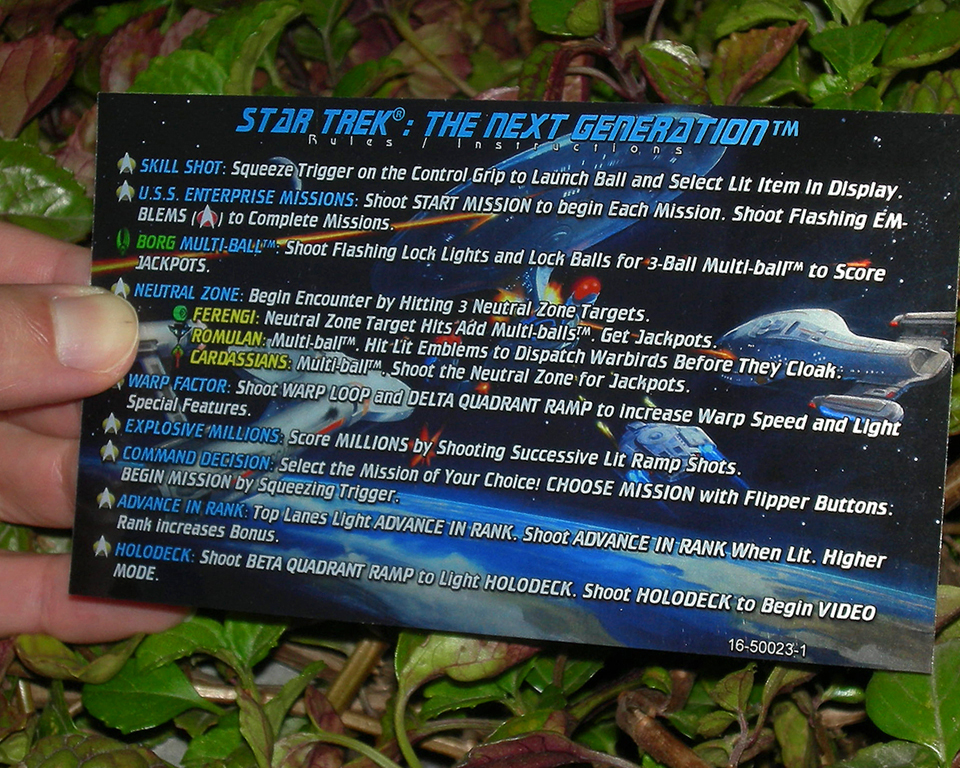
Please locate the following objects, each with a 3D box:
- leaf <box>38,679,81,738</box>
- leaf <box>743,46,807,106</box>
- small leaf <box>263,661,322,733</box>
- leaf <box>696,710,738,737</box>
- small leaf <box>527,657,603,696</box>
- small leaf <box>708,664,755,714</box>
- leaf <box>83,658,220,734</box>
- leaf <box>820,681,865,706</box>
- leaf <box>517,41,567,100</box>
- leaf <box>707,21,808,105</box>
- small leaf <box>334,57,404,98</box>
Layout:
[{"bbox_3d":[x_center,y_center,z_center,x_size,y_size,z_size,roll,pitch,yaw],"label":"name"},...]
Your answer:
[{"bbox_3d":[-0.079,0.061,0.537,0.008,0.003,0.011,-4,67,-15],"label":"leaf"},{"bbox_3d":[0.050,-0.052,0.484,0.012,0.006,0.010,0,52,0],"label":"leaf"},{"bbox_3d":[-0.034,0.058,0.532,0.004,0.016,0.008,25,13,-37],"label":"small leaf"},{"bbox_3d":[0.038,0.054,0.460,0.006,0.003,0.005,-14,47,-14],"label":"leaf"},{"bbox_3d":[0.014,0.048,0.473,0.012,0.004,0.009,6,49,2],"label":"small leaf"},{"bbox_3d":[0.040,0.048,0.452,0.007,0.003,0.008,7,64,13],"label":"small leaf"},{"bbox_3d":[-0.055,0.053,0.482,0.022,0.004,0.013,7,52,6],"label":"leaf"},{"bbox_3d":[0.066,0.057,0.522,0.009,0.004,0.007,-3,37,-13],"label":"leaf"},{"bbox_3d":[0.011,-0.053,0.493,0.008,0.004,0.012,2,64,32],"label":"leaf"},{"bbox_3d":[0.046,-0.053,0.478,0.017,0.008,0.013,0,52,0],"label":"leaf"},{"bbox_3d":[-0.020,-0.053,0.508,0.013,0.005,0.008,0,52,0],"label":"small leaf"}]

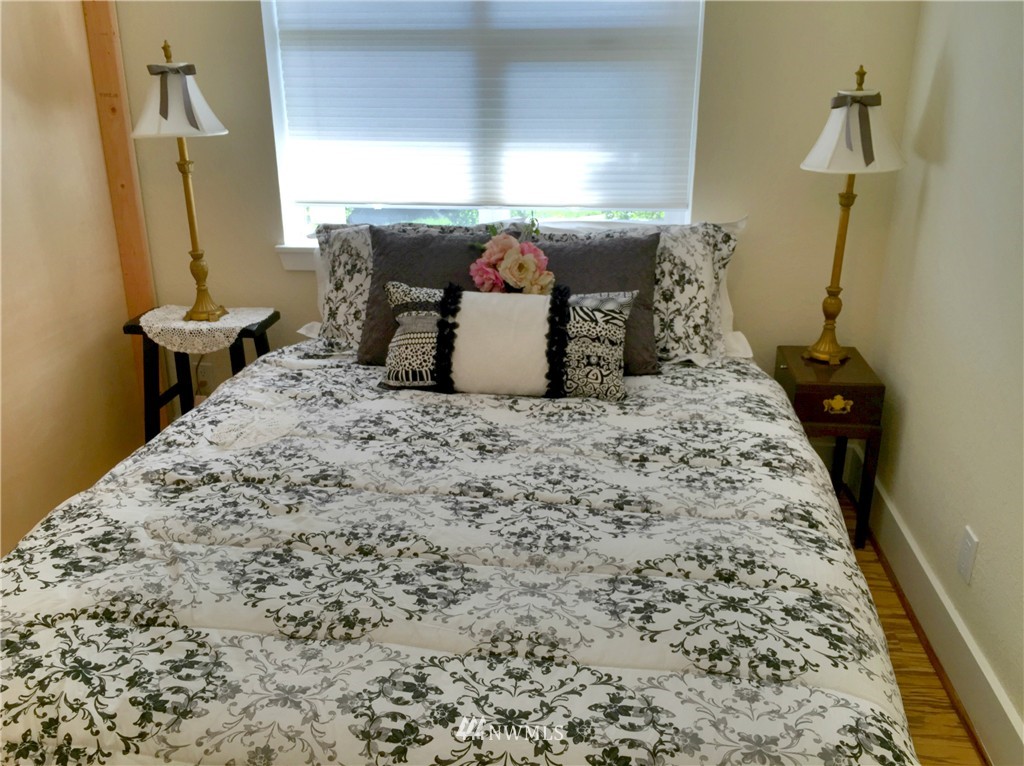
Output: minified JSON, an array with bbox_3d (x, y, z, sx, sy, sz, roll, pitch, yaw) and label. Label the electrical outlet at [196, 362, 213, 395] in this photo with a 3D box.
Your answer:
[{"bbox_3d":[-1.141,-0.015,3.161,0.074,0.118,0.008,3,19,8],"label":"electrical outlet"}]

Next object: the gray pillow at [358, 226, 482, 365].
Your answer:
[{"bbox_3d":[-0.231,-0.260,2.534,0.460,0.420,0.140,3,2,8],"label":"gray pillow"}]

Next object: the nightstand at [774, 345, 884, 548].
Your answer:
[{"bbox_3d":[0.957,0.187,2.675,0.250,0.511,0.390,3,19,8],"label":"nightstand"}]

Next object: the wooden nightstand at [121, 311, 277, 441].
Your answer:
[{"bbox_3d":[-1.002,0.084,2.869,0.460,0.593,0.310,3,19,8],"label":"wooden nightstand"}]

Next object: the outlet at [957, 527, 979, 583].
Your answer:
[{"bbox_3d":[1.026,0.389,1.927,0.008,0.115,0.072,3,19,8],"label":"outlet"}]

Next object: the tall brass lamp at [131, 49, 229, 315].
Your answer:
[{"bbox_3d":[-1.022,-0.626,2.717,0.285,0.849,0.285,3,19,8],"label":"tall brass lamp"}]

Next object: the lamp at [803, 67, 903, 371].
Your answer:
[{"bbox_3d":[0.981,-0.480,2.526,0.285,0.849,0.285,3,19,8],"label":"lamp"}]

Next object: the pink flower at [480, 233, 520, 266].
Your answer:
[{"bbox_3d":[-0.032,-0.367,2.375,0.110,0.100,0.090,3,19,8],"label":"pink flower"}]

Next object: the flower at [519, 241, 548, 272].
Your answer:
[{"bbox_3d":[0.054,-0.349,2.384,0.095,0.095,0.085,3,19,8],"label":"flower"}]

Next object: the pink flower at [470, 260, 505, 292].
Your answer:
[{"bbox_3d":[-0.067,-0.294,2.379,0.095,0.095,0.085,3,19,8],"label":"pink flower"}]

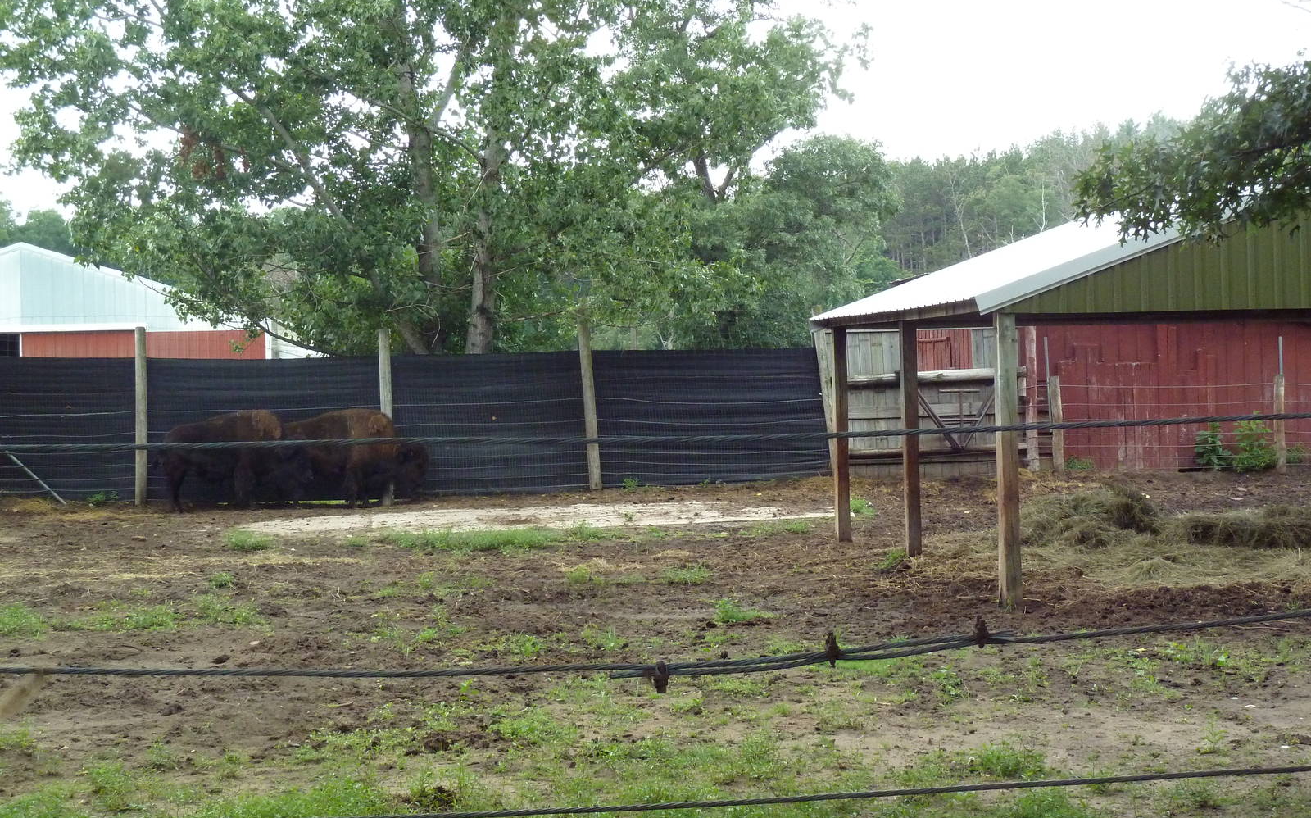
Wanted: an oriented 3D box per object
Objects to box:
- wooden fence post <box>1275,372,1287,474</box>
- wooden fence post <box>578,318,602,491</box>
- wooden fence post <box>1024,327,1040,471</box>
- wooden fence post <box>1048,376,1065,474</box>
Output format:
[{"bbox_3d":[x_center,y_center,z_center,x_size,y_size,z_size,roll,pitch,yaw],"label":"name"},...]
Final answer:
[{"bbox_3d":[10.349,0.250,32.584,0.156,1.653,0.156,-2,1,0],"label":"wooden fence post"},{"bbox_3d":[-1.013,-0.073,30.774,0.181,2.690,0.181,-4,1,0],"label":"wooden fence post"},{"bbox_3d":[6.299,-0.206,32.876,0.171,2.494,0.171,-1,1,0],"label":"wooden fence post"},{"bbox_3d":[6.644,0.244,32.585,0.164,1.607,0.164,-3,1,0],"label":"wooden fence post"}]

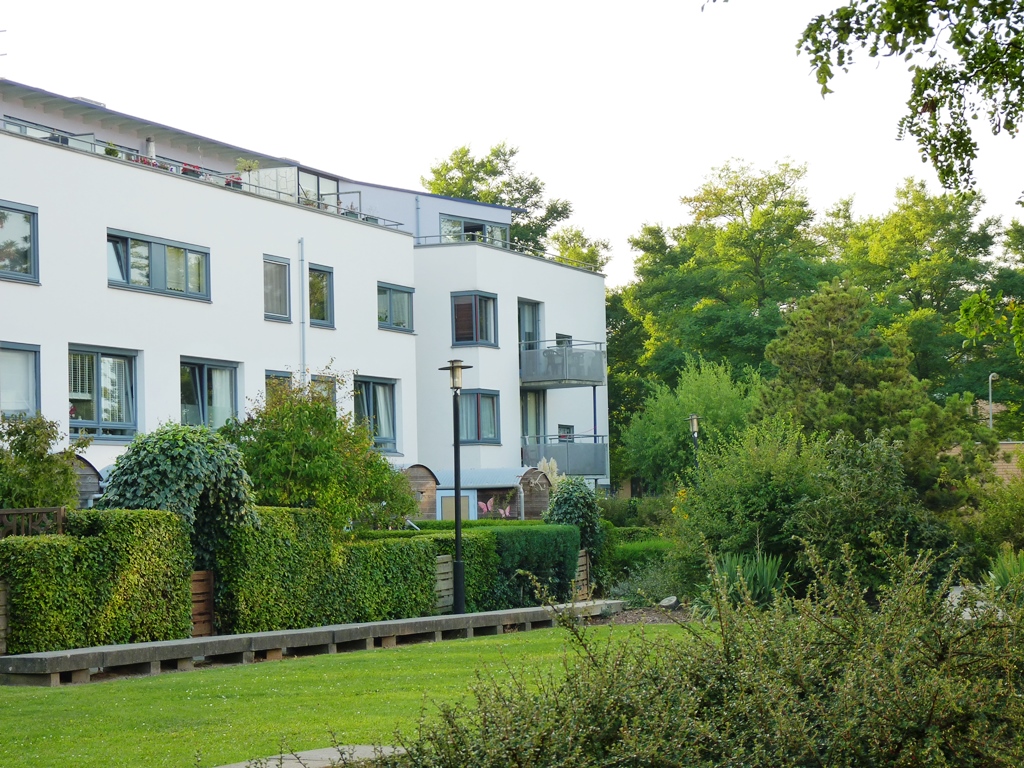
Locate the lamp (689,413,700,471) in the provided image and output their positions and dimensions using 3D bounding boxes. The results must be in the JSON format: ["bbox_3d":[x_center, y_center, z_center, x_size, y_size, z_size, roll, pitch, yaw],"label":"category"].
[{"bbox_3d":[3.938,2.385,52.942,0.450,3.470,0.450,-1,-3,0],"label":"lamp"}]

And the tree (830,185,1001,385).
[{"bbox_3d":[15.978,-0.949,97.847,7.200,14.010,7.200,-1,-3,0],"label":"tree"}]

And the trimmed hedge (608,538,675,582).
[{"bbox_3d":[2.400,3.391,45.994,1.300,0.850,1.200,-1,-3,0],"label":"trimmed hedge"}]

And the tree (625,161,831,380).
[{"bbox_3d":[8.684,-1.260,97.843,8.600,14.930,8.600,-1,-3,0],"label":"tree"}]

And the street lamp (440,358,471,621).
[{"bbox_3d":[-0.704,1.453,32.290,0.450,3.510,0.450,-1,-3,0],"label":"street lamp"}]

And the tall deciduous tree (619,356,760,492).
[{"bbox_3d":[4.520,1.932,61.962,3.700,5.230,3.600,-1,-3,0],"label":"tall deciduous tree"}]

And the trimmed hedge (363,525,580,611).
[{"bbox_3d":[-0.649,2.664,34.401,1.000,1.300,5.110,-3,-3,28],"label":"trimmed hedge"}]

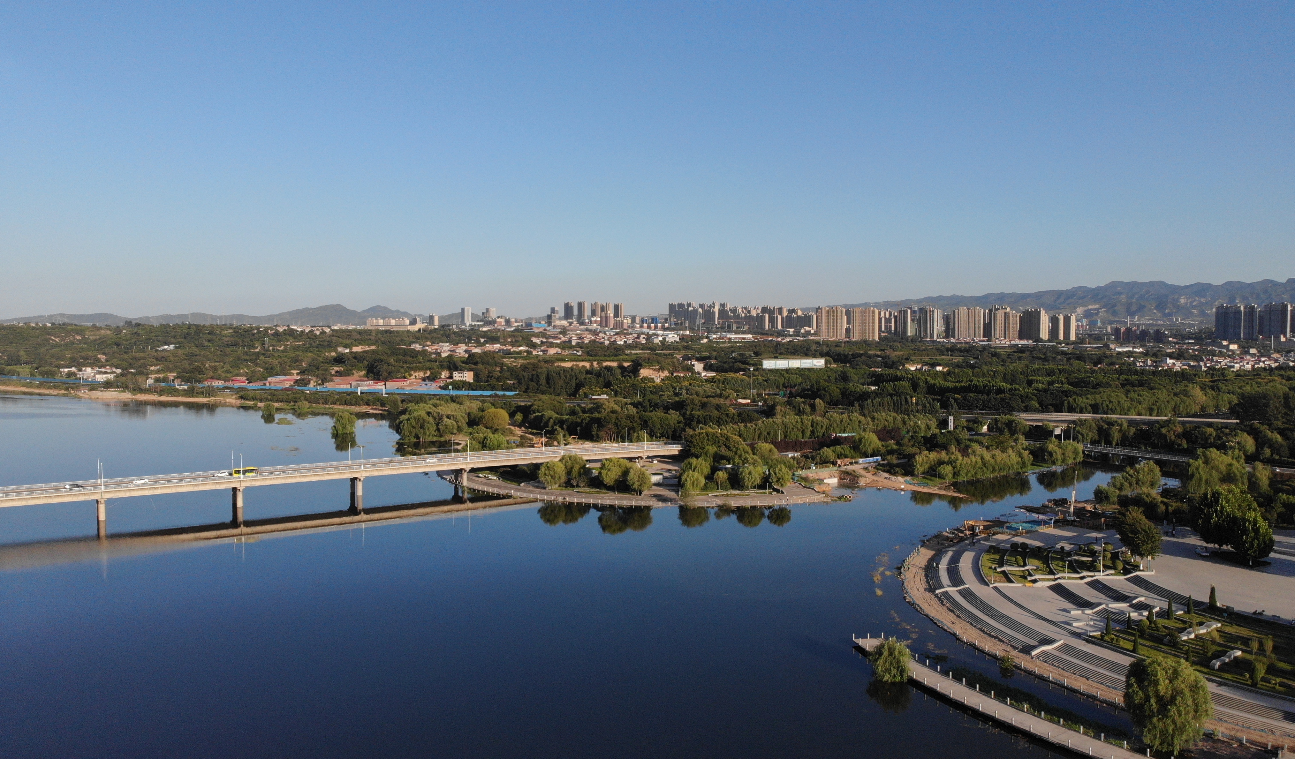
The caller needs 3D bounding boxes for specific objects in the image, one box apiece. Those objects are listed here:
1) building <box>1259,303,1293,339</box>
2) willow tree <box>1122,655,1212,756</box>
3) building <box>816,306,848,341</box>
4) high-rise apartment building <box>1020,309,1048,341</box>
[{"bbox_3d":[1441.910,-134.700,2060.000,21.000,82.000,57.000,-2,4,-37],"label":"building"},{"bbox_3d":[75.970,46.970,131.000,12.400,12.200,12.400,0,3,0],"label":"willow tree"},{"bbox_3d":[374.380,-112.850,1820.000,58.000,68.500,20.000,1,3,24],"label":"building"},{"bbox_3d":[803.010,-114.590,1865.000,22.000,68.000,54.000,-1,3,-25],"label":"high-rise apartment building"}]

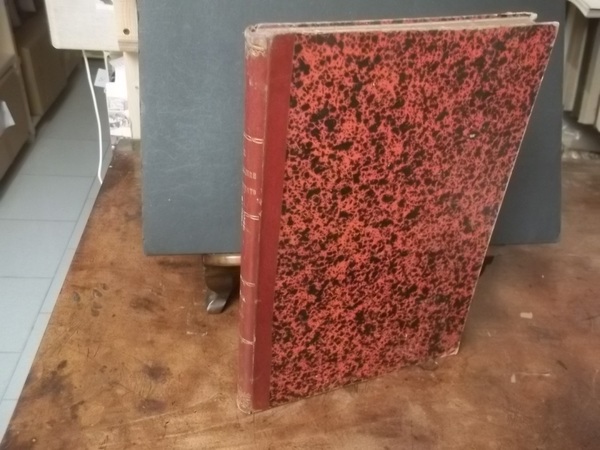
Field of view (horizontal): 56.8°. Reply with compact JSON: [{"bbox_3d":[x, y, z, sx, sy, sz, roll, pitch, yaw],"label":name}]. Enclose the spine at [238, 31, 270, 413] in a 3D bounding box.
[{"bbox_3d":[-0.040,0.025,0.438,0.014,0.350,0.027,-10,35,-21],"label":"spine"}]

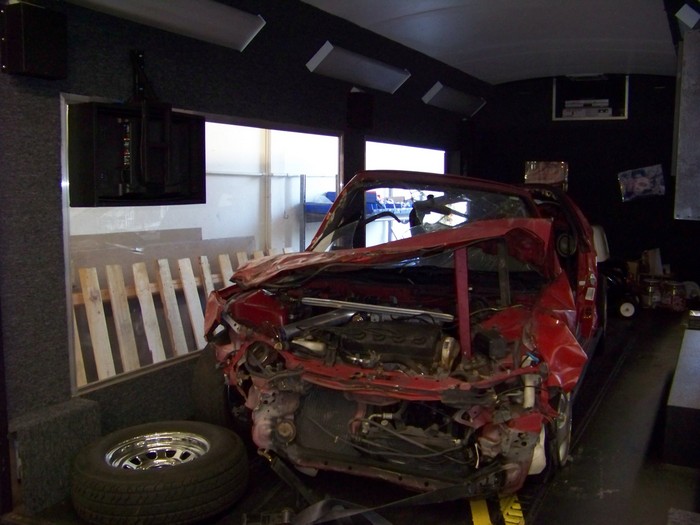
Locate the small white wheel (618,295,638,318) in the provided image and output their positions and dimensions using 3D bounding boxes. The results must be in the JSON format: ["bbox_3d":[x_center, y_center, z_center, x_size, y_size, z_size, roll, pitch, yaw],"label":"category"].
[{"bbox_3d":[2.613,0.425,6.850,0.200,0.210,0.070,3,6,24],"label":"small white wheel"}]

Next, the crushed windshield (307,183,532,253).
[{"bbox_3d":[0.417,-0.225,3.966,1.300,0.430,0.520,3,7,23],"label":"crushed windshield"}]

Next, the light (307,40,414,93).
[{"bbox_3d":[0.095,-1.294,4.914,0.200,0.064,1.230,-43,-14,24],"label":"light"}]

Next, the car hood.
[{"bbox_3d":[0.208,-0.032,3.310,1.360,0.360,0.750,3,7,23],"label":"car hood"}]

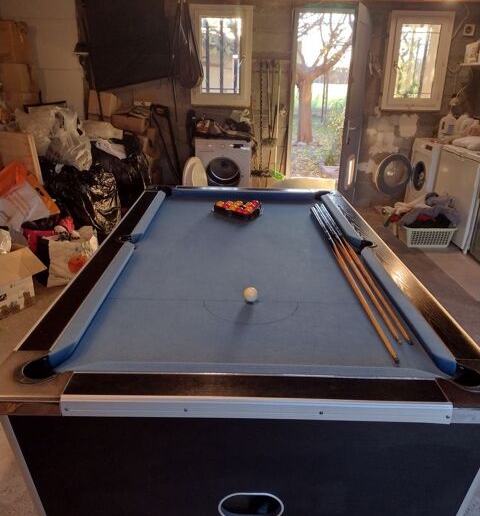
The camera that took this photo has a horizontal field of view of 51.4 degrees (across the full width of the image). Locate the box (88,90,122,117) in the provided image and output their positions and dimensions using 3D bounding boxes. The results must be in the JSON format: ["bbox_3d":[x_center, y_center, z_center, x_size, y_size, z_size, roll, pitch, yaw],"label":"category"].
[{"bbox_3d":[-1.429,-1.633,5.299,0.300,0.270,0.300,1,20,-1],"label":"box"}]

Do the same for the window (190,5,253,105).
[{"bbox_3d":[-0.209,-2.267,5.634,0.690,1.040,0.100,1,20,-1],"label":"window"}]

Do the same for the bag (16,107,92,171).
[{"bbox_3d":[-1.632,-1.054,4.390,0.620,0.520,0.420,-5,21,-19],"label":"bag"}]

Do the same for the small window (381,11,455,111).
[{"bbox_3d":[2.050,-2.213,5.671,0.700,1.040,0.100,1,20,-1],"label":"small window"}]

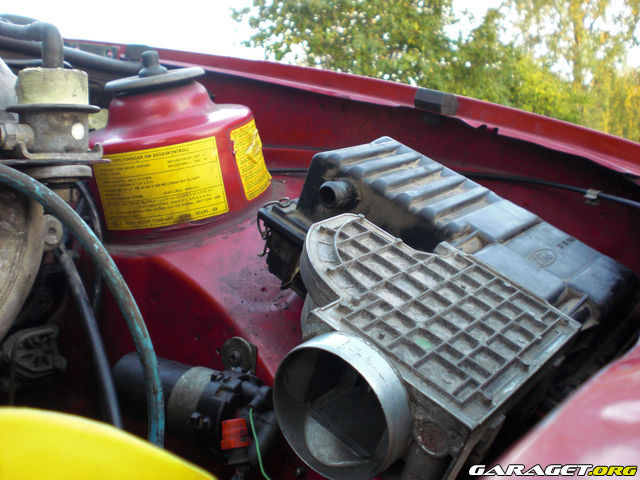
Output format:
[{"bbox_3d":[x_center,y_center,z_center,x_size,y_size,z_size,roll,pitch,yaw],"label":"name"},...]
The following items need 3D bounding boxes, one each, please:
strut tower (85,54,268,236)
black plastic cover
[{"bbox_3d":[-0.157,-0.107,0.770,0.190,0.175,0.190,6,23,37],"label":"strut tower"},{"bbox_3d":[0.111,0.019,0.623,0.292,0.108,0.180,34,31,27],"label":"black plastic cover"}]

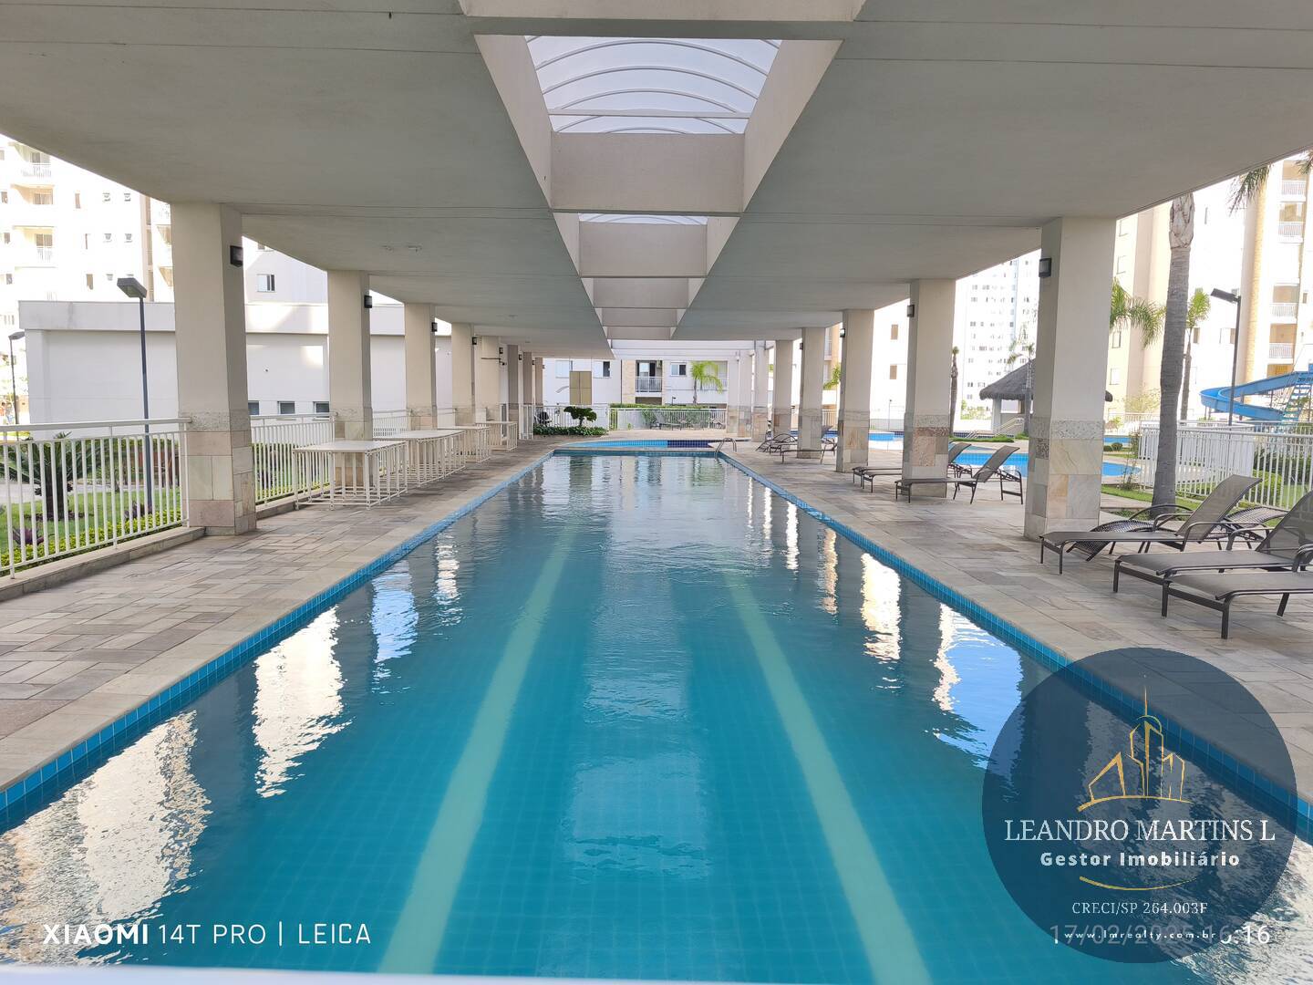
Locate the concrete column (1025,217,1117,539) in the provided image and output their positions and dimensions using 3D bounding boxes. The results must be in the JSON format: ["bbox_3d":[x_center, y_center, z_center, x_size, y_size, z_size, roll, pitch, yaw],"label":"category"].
[{"bbox_3d":[4.941,-1.299,10.437,0.640,3.749,0.540,1,6,-2],"label":"concrete column"}]

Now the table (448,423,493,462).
[{"bbox_3d":[-5.094,-1.324,23.591,1.024,0.859,2.400,1,6,-2],"label":"table"}]

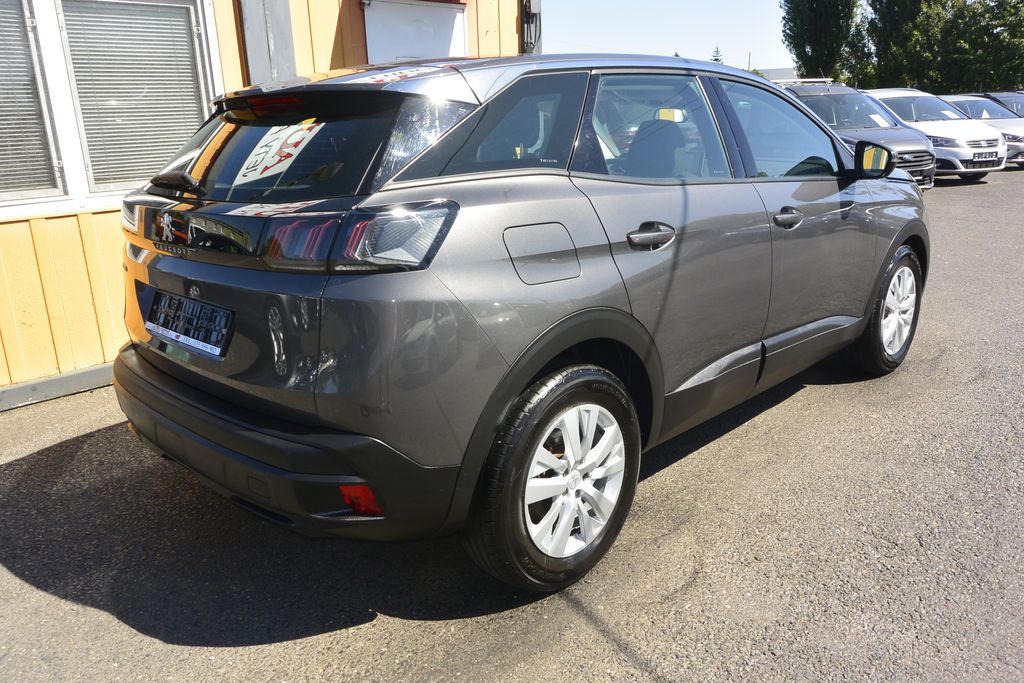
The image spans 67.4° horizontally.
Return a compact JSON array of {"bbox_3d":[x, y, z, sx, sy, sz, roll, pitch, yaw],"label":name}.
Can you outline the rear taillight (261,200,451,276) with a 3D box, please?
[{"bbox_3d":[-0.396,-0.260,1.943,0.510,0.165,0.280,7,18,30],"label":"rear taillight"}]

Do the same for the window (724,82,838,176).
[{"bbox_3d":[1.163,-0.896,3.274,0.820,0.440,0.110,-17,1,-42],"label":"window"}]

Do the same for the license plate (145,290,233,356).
[{"bbox_3d":[-0.966,-0.060,2.282,0.525,0.128,0.025,12,1,44],"label":"license plate"}]

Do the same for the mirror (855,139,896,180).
[{"bbox_3d":[1.528,-0.779,3.282,0.200,0.165,0.130,11,21,41],"label":"mirror"}]

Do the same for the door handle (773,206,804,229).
[{"bbox_3d":[1.103,-0.498,3.089,0.250,0.085,0.060,-17,21,-42],"label":"door handle"}]

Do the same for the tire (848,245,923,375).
[{"bbox_3d":[2.039,-0.185,4.234,0.700,0.700,0.220,-17,21,-42],"label":"tire"}]

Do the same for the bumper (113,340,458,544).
[{"bbox_3d":[-0.892,0.278,2.434,1.790,0.370,0.390,12,22,44],"label":"bumper"}]

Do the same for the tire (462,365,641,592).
[{"bbox_3d":[0.131,0.406,2.383,0.225,0.700,0.700,12,22,44],"label":"tire"}]

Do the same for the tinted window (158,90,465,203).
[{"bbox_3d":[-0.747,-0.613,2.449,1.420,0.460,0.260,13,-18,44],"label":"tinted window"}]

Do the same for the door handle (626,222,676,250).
[{"bbox_3d":[0.448,-0.331,2.442,0.250,0.085,0.060,-17,21,-42],"label":"door handle"}]

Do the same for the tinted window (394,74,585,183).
[{"bbox_3d":[-0.018,-0.587,2.098,0.840,0.300,0.060,-14,-5,-39],"label":"tinted window"}]

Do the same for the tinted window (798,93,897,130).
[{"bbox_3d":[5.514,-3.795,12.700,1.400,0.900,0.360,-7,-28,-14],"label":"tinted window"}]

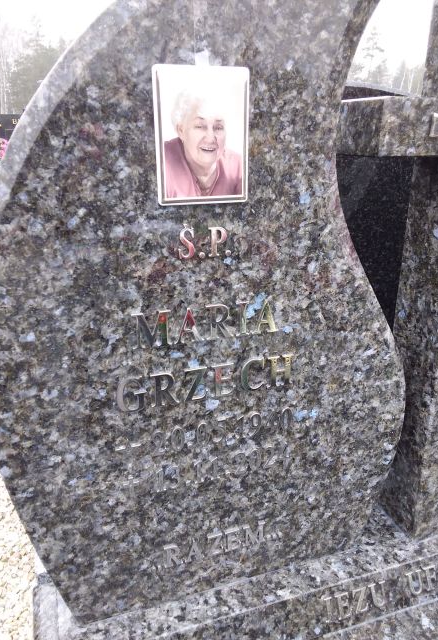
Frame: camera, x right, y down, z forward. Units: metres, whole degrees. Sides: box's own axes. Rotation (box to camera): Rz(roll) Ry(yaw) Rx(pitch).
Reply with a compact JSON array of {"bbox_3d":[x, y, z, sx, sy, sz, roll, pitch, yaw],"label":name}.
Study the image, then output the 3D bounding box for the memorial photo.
[{"bbox_3d":[-0.018,-0.214,0.609,0.113,0.154,0.012,-6,21,-16],"label":"memorial photo"}]

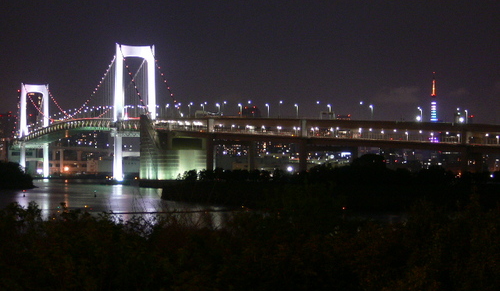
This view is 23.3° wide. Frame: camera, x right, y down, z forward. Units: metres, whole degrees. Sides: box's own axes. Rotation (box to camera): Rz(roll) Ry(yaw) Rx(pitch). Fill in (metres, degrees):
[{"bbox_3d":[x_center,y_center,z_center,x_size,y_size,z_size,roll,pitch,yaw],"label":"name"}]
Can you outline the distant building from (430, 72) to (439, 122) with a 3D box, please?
[{"bbox_3d":[650.000,-91.300,4280.000,90.000,333.000,90.000,0,-1,9],"label":"distant building"}]

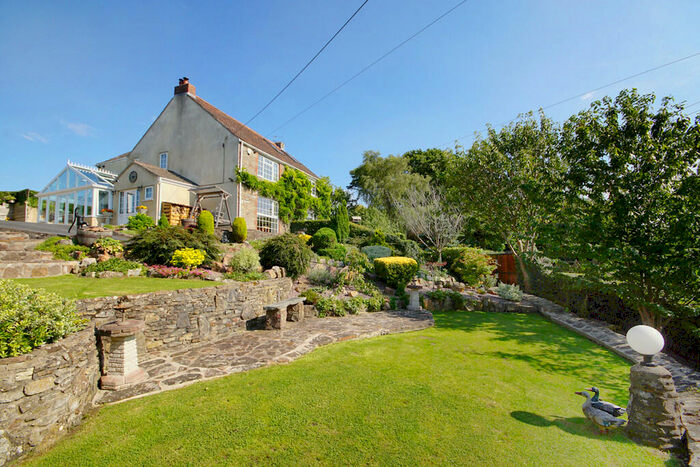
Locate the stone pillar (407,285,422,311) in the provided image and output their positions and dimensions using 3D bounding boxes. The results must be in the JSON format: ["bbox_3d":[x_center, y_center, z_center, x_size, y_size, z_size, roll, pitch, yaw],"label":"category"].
[{"bbox_3d":[1.658,1.646,7.500,0.400,0.650,0.400,1,-1,-6],"label":"stone pillar"}]

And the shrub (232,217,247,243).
[{"bbox_3d":[-4.533,-0.166,12.000,0.597,1.074,0.597,0,-5,0],"label":"shrub"}]

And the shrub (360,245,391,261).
[{"bbox_3d":[0.963,0.727,10.600,1.120,0.680,1.000,1,-1,-3],"label":"shrub"}]

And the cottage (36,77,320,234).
[{"bbox_3d":[-10.600,-4.400,21.800,11.600,9.600,13.800,0,-1,19],"label":"cottage"}]

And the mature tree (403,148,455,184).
[{"bbox_3d":[7.266,-3.332,27.000,6.000,9.200,6.000,-1,-4,0],"label":"mature tree"}]

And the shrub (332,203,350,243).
[{"bbox_3d":[-0.396,-0.582,14.000,0.791,2.029,0.791,0,-5,0],"label":"shrub"}]

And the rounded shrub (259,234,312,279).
[{"bbox_3d":[-1.725,0.588,7.800,1.400,1.220,1.350,1,-1,-17],"label":"rounded shrub"}]

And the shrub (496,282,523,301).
[{"bbox_3d":[4.854,1.757,8.850,0.706,0.563,0.706,0,-5,0],"label":"shrub"}]

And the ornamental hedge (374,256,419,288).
[{"bbox_3d":[1.419,1.232,9.100,1.300,1.030,1.120,-1,-4,0],"label":"ornamental hedge"}]

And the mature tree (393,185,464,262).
[{"bbox_3d":[3.014,-0.307,11.200,2.700,3.100,2.600,1,-1,-6],"label":"mature tree"}]

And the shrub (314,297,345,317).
[{"bbox_3d":[-0.508,1.902,7.600,0.820,0.520,0.620,-1,-4,0],"label":"shrub"}]

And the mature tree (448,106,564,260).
[{"bbox_3d":[5.597,-1.342,10.300,3.700,5.500,3.500,1,-1,-6],"label":"mature tree"}]

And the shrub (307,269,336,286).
[{"bbox_3d":[-0.850,1.312,8.700,0.880,0.540,0.750,-1,-4,0],"label":"shrub"}]

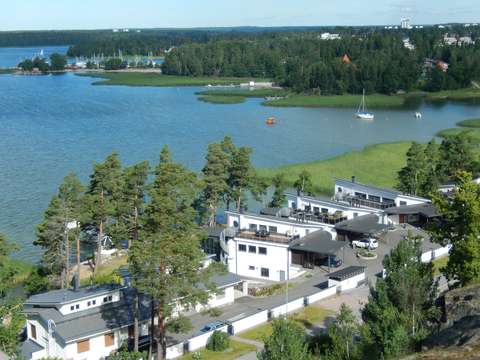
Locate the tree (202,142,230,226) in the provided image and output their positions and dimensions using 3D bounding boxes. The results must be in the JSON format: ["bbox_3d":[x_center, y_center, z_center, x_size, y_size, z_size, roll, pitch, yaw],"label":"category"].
[{"bbox_3d":[-5.280,1.570,171.570,6.250,19.400,6.250,0,11,0],"label":"tree"}]

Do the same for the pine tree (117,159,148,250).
[{"bbox_3d":[-20.500,5.040,156.130,6.080,17.900,6.080,0,11,0],"label":"pine tree"}]

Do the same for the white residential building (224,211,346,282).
[{"bbox_3d":[7.200,11.070,136.000,18.000,9.300,10.500,6,12,27],"label":"white residential building"}]

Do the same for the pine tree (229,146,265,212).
[{"bbox_3d":[1.220,1.480,176.090,7.510,17.900,7.510,0,11,0],"label":"pine tree"}]

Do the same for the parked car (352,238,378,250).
[{"bbox_3d":[22.860,11.840,146.490,4.500,1.500,1.800,7,13,31],"label":"parked car"}]

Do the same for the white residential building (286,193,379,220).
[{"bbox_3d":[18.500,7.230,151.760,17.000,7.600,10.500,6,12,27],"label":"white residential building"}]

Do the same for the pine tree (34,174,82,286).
[{"bbox_3d":[-28.850,8.300,130.410,7.560,19.400,7.560,0,11,0],"label":"pine tree"}]

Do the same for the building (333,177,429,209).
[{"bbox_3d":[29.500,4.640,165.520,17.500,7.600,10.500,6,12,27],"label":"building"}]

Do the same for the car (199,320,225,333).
[{"bbox_3d":[-4.050,19.850,106.730,1.800,1.480,4.500,10,14,42],"label":"car"}]

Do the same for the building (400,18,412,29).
[{"bbox_3d":[454.060,-426.710,2200.000,22.000,36.000,20.000,4,11,20],"label":"building"}]

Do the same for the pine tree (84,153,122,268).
[{"bbox_3d":[-24.140,5.620,142.360,6.820,21.250,6.820,0,11,0],"label":"pine tree"}]

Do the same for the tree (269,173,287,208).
[{"bbox_3d":[8.830,3.410,188.400,4.240,10.550,4.240,0,11,0],"label":"tree"}]

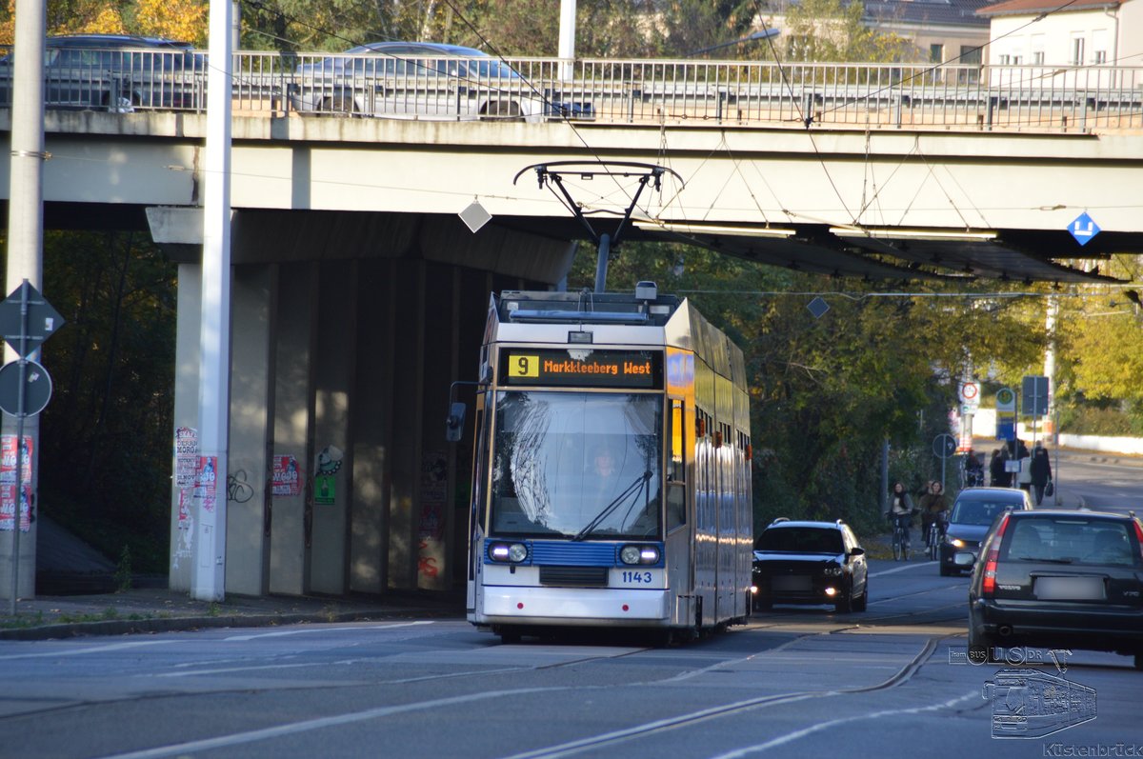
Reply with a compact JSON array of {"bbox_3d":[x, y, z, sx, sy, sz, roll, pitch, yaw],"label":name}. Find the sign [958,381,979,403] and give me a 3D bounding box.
[{"bbox_3d":[13.734,0.460,328.000,0.800,0.800,0.050,1,-1,-19],"label":"sign"}]

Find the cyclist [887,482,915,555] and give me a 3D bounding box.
[{"bbox_3d":[7.043,3.033,203.000,0.600,1.680,1.720,1,-1,7],"label":"cyclist"}]

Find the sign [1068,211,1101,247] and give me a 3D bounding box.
[{"bbox_3d":[6.362,-1.867,118.000,0.430,0.430,0.030,3,-1,3],"label":"sign"}]

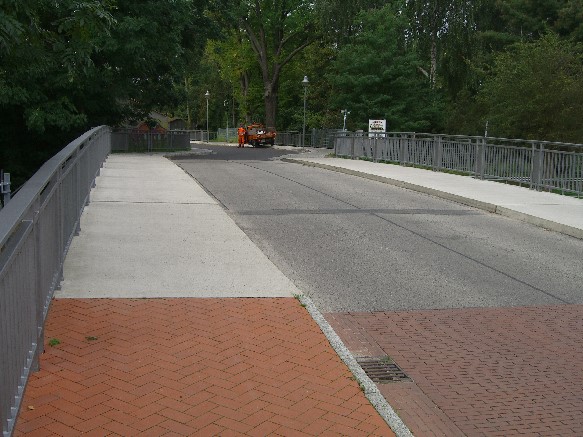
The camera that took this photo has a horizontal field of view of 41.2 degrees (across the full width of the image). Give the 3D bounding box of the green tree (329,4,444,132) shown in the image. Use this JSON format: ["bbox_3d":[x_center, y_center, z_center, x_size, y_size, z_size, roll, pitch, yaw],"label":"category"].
[{"bbox_3d":[6.200,-9.000,50.500,7.600,9.600,7.400,0,7,0],"label":"green tree"}]

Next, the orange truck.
[{"bbox_3d":[-2.440,-6.300,58.800,1.750,1.850,4.800,-2,7,-13],"label":"orange truck"}]

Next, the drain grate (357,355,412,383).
[{"bbox_3d":[0.548,0.980,4.930,0.320,0.040,0.480,-2,10,-12],"label":"drain grate"}]

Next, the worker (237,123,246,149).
[{"bbox_3d":[-3.650,-6.020,56.500,0.600,1.780,0.380,0,7,-3],"label":"worker"}]

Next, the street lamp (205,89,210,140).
[{"bbox_3d":[-7.870,-9.600,73.000,0.450,4.950,0.450,0,7,0],"label":"street lamp"}]

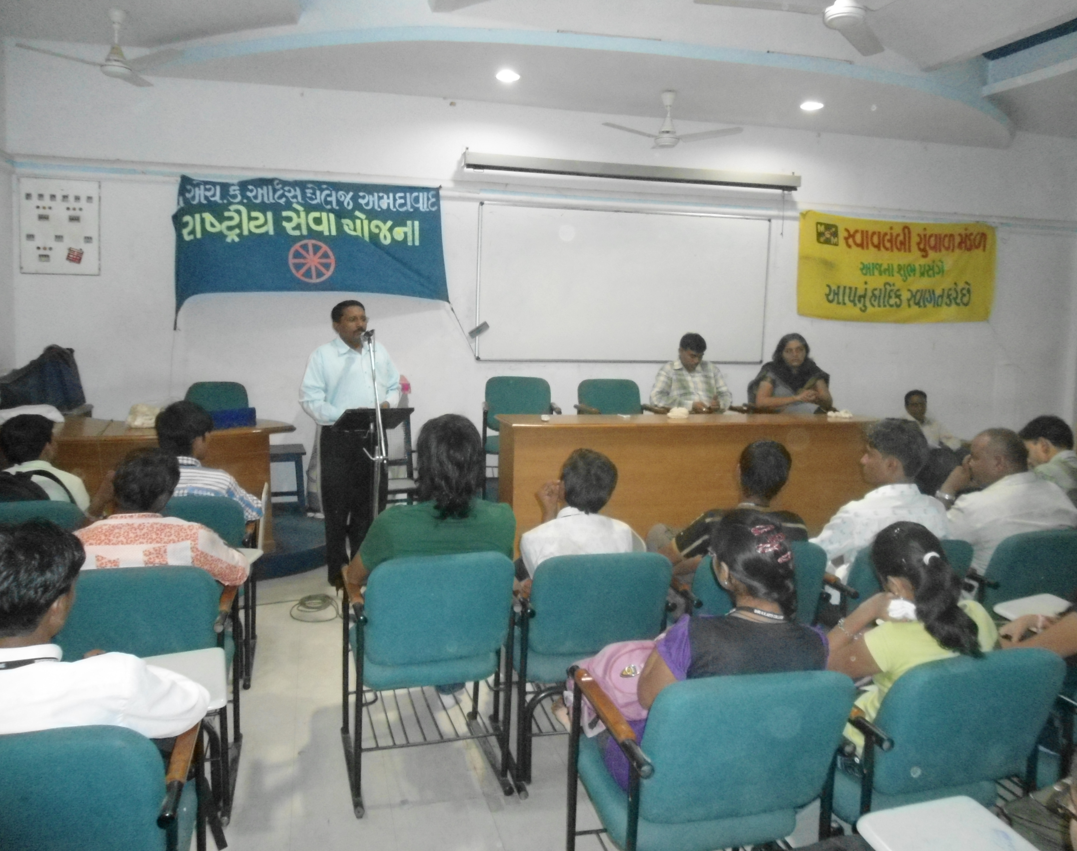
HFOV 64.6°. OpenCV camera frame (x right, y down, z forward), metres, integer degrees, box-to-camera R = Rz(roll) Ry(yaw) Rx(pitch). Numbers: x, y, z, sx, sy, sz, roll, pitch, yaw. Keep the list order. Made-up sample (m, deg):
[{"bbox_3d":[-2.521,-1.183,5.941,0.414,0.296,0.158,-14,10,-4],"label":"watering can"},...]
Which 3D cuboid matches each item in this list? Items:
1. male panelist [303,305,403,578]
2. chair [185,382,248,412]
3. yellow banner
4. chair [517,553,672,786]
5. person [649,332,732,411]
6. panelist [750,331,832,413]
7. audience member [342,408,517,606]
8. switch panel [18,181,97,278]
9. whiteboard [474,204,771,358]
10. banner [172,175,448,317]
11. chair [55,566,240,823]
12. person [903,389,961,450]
[{"bbox_3d":[-1.118,0.116,5.042,0.540,1.700,0.400,-3,6,-34],"label":"male panelist"},{"bbox_3d":[-2.184,0.136,5.788,0.540,0.860,0.600,-1,6,-17],"label":"chair"},{"bbox_3d":[3.197,-1.379,7.524,1.991,0.890,0.030,0,6,-14],"label":"yellow banner"},{"bbox_3d":[0.126,0.764,3.007,0.530,0.810,0.660,0,5,-14],"label":"chair"},{"bbox_3d":[1.032,-0.053,5.842,0.600,1.160,0.750,0,5,-10],"label":"person"},{"bbox_3d":[1.781,-0.065,6.055,0.620,1.170,0.750,0,5,-12],"label":"panelist"},{"bbox_3d":[-0.403,0.549,3.062,0.600,1.200,0.720,0,6,-16],"label":"audience member"},{"bbox_3d":[-3.304,-1.370,5.894,0.499,0.649,0.030,0,5,-14],"label":"switch panel"},{"bbox_3d":[0.734,-1.127,6.961,2.496,1.216,0.030,0,5,-14],"label":"whiteboard"},{"bbox_3d":[-1.643,-1.307,6.286,1.970,1.020,0.040,0,6,-14],"label":"banner"},{"bbox_3d":[-1.257,0.767,2.711,0.550,0.800,0.630,0,6,-16],"label":"chair"},{"bbox_3d":[3.144,0.296,6.908,0.580,1.140,0.750,0,5,-5],"label":"person"}]

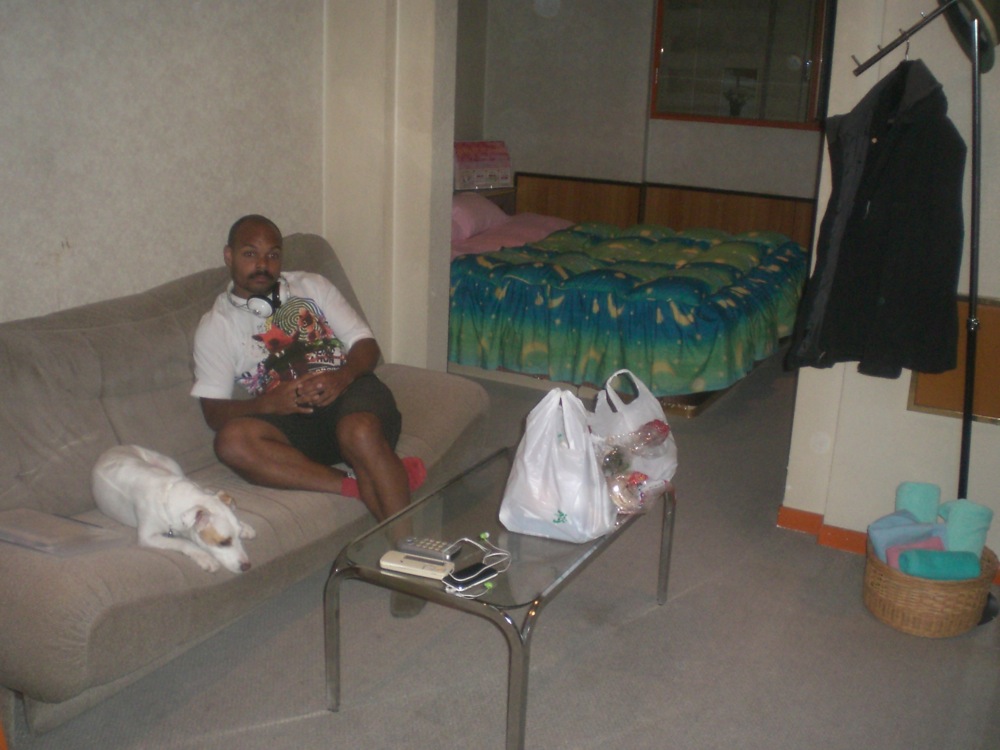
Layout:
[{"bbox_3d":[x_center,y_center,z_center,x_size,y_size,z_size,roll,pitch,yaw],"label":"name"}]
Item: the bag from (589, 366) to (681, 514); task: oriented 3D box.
[{"bbox_3d":[0.358,0.165,2.987,0.257,0.343,0.213,6,16,13],"label":"bag"}]

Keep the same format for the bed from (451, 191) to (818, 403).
[{"bbox_3d":[0.509,-0.483,6.011,1.955,0.720,1.779,11,18,28],"label":"bed"}]

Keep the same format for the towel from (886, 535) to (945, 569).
[{"bbox_3d":[1.211,0.529,3.191,0.165,0.100,0.103,8,16,18],"label":"towel"}]

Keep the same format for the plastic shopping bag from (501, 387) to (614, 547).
[{"bbox_3d":[0.164,0.214,2.764,0.287,0.347,0.191,8,16,18],"label":"plastic shopping bag"}]

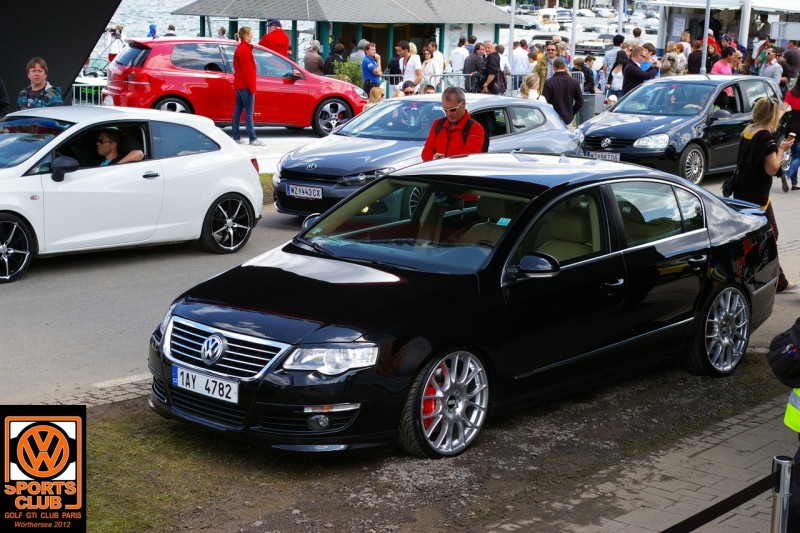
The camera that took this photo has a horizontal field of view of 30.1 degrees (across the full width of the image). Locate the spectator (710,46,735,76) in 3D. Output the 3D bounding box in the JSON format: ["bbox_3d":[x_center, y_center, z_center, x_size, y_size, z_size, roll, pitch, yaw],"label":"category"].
[{"bbox_3d":[5.449,-2.854,25.340,0.360,1.750,0.500,-4,10,-25],"label":"spectator"}]

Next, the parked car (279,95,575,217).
[{"bbox_3d":[0.436,-1.234,16.937,1.820,1.400,4.256,10,13,41],"label":"parked car"}]

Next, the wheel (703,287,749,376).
[{"bbox_3d":[2.051,0.397,9.699,0.230,0.546,0.546,9,12,42],"label":"wheel"}]

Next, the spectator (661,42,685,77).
[{"bbox_3d":[5.160,-3.470,28.640,0.500,1.680,0.340,-5,11,-33],"label":"spectator"}]

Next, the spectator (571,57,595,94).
[{"bbox_3d":[3.258,-2.980,26.622,0.450,1.520,0.500,-2,10,-18],"label":"spectator"}]

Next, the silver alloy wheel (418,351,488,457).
[{"bbox_3d":[0.206,0.685,7.732,0.220,0.550,0.550,10,13,42],"label":"silver alloy wheel"}]

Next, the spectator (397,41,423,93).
[{"bbox_3d":[0.127,-2.715,23.759,0.500,1.750,0.380,11,14,40],"label":"spectator"}]

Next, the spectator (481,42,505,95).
[{"bbox_3d":[1.579,-3.044,25.960,0.420,1.760,0.500,-4,12,-30],"label":"spectator"}]

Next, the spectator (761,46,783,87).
[{"bbox_3d":[6.585,-3.054,26.645,0.340,1.750,0.500,-7,13,-41],"label":"spectator"}]

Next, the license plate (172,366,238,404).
[{"bbox_3d":[-0.983,0.593,7.502,0.520,0.110,0.015,9,9,42],"label":"license plate"}]

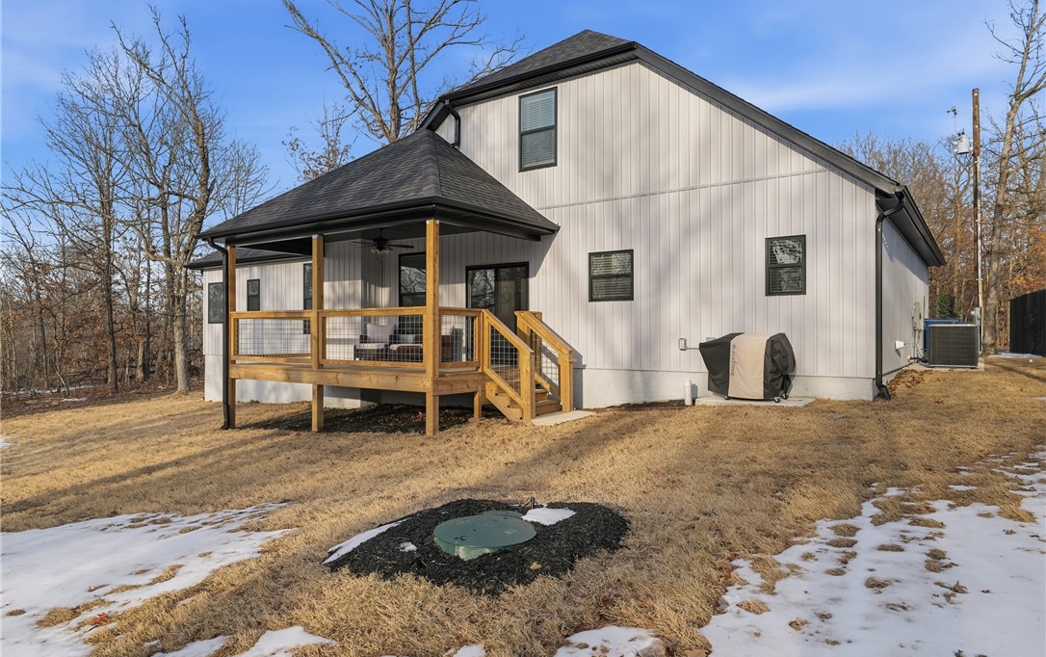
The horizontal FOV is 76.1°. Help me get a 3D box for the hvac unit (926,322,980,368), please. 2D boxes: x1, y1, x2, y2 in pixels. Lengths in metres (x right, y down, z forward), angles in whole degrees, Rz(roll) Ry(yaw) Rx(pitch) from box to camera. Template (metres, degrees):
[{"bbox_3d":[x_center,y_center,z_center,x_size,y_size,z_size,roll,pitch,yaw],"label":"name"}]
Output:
[{"bbox_3d":[8.600,0.353,13.331,0.808,0.848,0.808,0,-1,35],"label":"hvac unit"}]

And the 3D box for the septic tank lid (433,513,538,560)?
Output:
[{"bbox_3d":[-0.280,1.497,4.800,0.740,0.110,0.740,0,0,0],"label":"septic tank lid"}]

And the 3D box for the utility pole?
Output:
[{"bbox_3d":[14.642,-3.486,21.500,0.320,8.500,0.320,0,-1,35],"label":"utility pole"}]

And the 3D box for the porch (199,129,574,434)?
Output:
[{"bbox_3d":[-2.749,-1.257,13.507,7.575,6.646,3.636,0,-1,35],"label":"porch"}]

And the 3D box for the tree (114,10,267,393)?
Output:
[{"bbox_3d":[-12.201,-4.679,24.500,5.700,14.100,5.700,0,-1,35],"label":"tree"}]

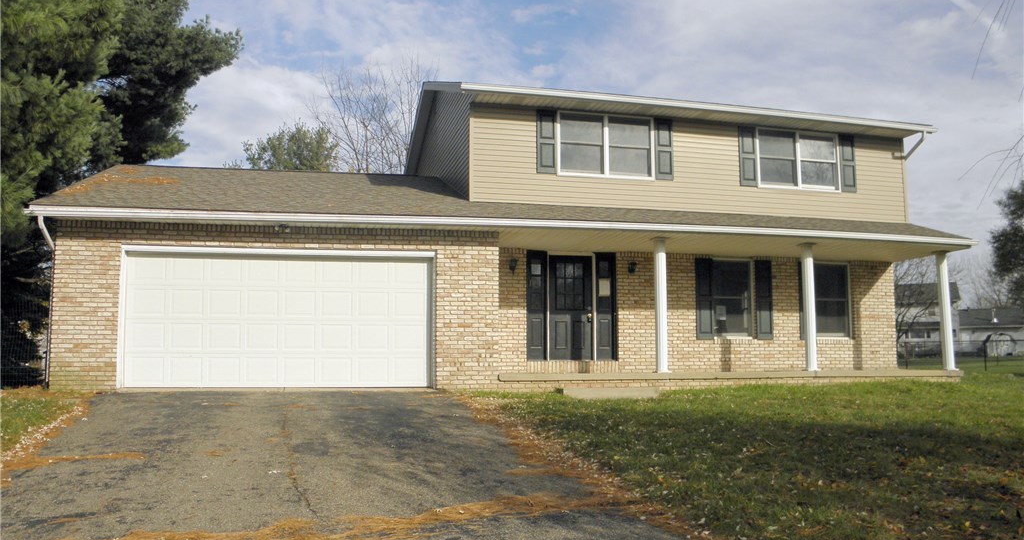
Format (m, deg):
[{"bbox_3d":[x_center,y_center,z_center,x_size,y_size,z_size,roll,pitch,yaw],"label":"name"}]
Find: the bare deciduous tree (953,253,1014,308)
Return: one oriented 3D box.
[{"bbox_3d":[51.192,3.863,90.122,8.200,11.860,8.200,-4,-8,29],"label":"bare deciduous tree"}]

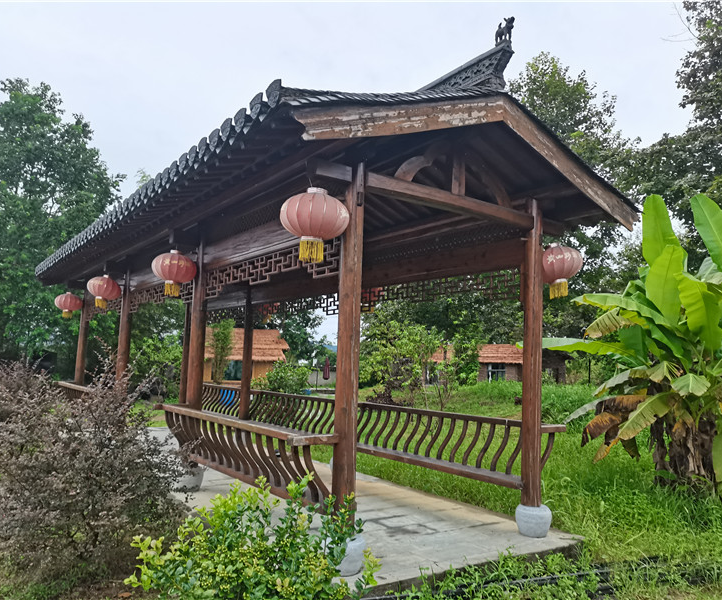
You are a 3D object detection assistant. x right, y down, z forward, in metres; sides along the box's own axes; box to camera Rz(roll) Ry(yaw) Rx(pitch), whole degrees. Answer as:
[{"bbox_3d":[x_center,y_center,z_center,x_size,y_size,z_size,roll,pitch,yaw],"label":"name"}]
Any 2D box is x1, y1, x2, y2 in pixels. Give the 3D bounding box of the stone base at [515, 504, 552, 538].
[{"bbox_3d":[1.544,1.982,5.378,0.320,0.280,0.320,2,-6,0],"label":"stone base"}]

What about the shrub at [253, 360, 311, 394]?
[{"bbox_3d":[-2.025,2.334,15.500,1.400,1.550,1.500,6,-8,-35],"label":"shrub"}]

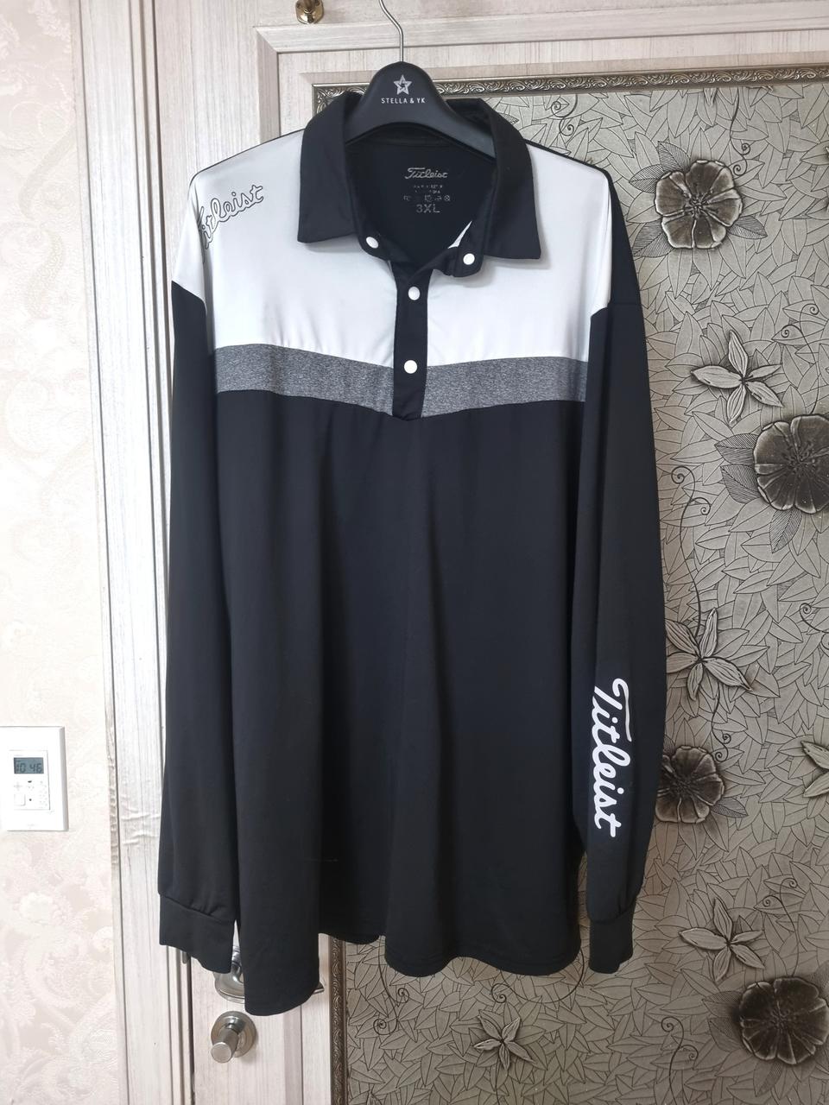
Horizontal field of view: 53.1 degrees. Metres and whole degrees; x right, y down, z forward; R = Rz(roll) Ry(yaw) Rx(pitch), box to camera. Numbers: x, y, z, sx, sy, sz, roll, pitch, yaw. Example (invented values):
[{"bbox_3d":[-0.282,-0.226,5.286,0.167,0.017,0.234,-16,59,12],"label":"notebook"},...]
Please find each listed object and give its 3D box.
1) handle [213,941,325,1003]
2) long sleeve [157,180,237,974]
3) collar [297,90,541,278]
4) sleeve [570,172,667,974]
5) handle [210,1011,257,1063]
[{"bbox_3d":[-0.161,0.476,0.902,0.137,0.070,0.056,0,5,3],"label":"handle"},{"bbox_3d":[-0.227,0.042,0.831,0.090,0.800,0.110,0,5,3],"label":"long sleeve"},{"bbox_3d":[0.003,-0.345,0.776,0.226,0.182,0.090,0,5,3],"label":"collar"},{"bbox_3d":[0.198,0.036,0.804,0.098,0.790,0.110,0,5,3],"label":"sleeve"},{"bbox_3d":[-0.205,0.548,0.920,0.053,0.055,0.038,0,5,3],"label":"handle"}]

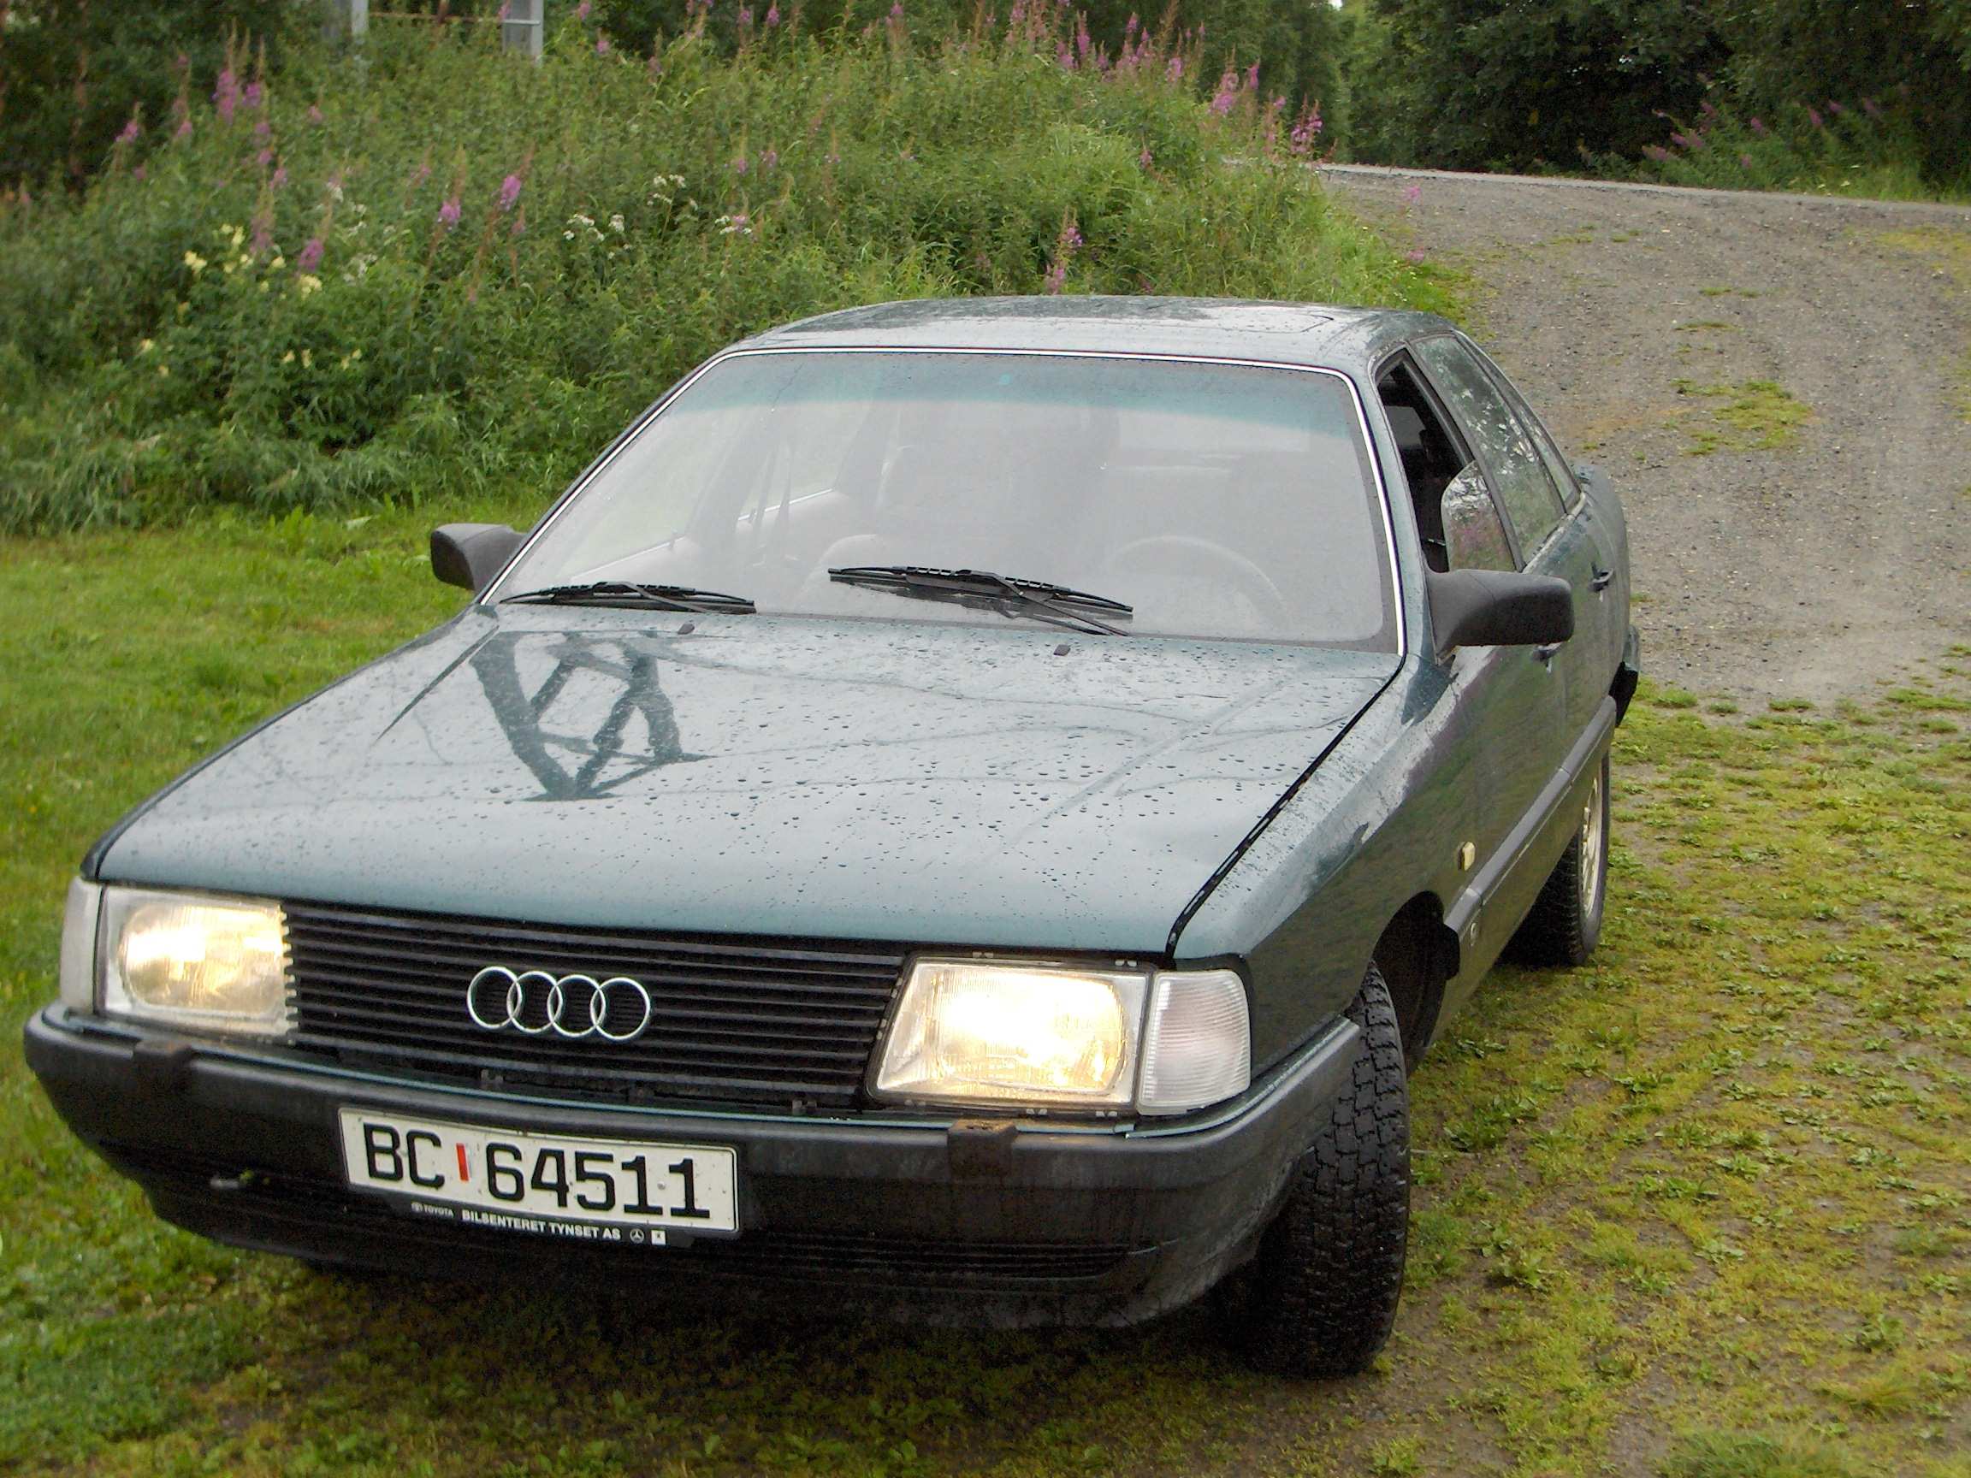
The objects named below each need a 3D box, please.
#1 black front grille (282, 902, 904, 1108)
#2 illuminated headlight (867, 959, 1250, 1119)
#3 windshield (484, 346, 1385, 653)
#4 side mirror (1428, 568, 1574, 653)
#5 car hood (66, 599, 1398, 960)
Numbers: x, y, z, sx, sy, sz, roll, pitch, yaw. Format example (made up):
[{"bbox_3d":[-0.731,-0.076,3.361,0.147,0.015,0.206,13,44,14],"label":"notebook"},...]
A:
[{"bbox_3d":[-0.500,0.319,4.322,0.810,0.180,0.100,4,1,16],"label":"black front grille"},{"bbox_3d":[0.099,0.345,4.242,0.420,0.175,0.200,2,1,9],"label":"illuminated headlight"},{"bbox_3d":[-0.018,-0.444,5.799,1.480,0.110,0.700,4,45,16],"label":"windshield"},{"bbox_3d":[0.816,-0.206,5.579,0.220,0.130,0.145,4,10,16],"label":"side mirror"},{"bbox_3d":[-0.292,0.025,4.957,1.490,0.125,1.390,4,17,16],"label":"car hood"}]

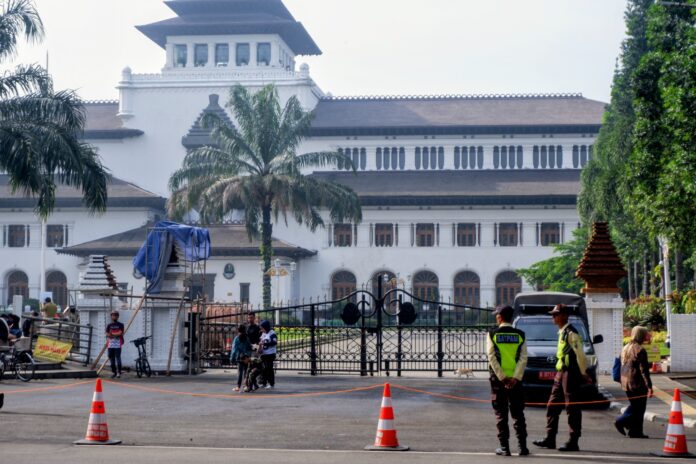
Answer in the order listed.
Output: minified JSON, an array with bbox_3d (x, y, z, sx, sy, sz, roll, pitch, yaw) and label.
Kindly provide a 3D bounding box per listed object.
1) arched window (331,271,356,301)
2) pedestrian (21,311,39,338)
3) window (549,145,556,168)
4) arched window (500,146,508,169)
[{"bbox_3d":[-0.326,5.215,115.800,2.250,3.500,0.350,0,-4,7],"label":"arched window"},{"bbox_3d":[-8.431,2.820,34.800,0.450,1.400,0.450,2,-4,-26],"label":"pedestrian"},{"bbox_3d":[18.910,-6.928,121.681,0.600,2.168,0.300,0,-4,7],"label":"window"},{"bbox_3d":[14.312,-6.799,120.300,0.560,2.080,0.250,0,-4,7],"label":"arched window"}]

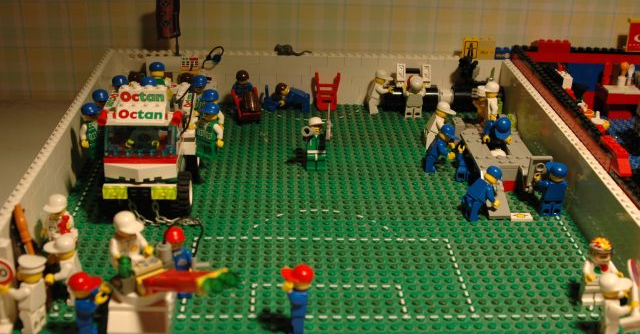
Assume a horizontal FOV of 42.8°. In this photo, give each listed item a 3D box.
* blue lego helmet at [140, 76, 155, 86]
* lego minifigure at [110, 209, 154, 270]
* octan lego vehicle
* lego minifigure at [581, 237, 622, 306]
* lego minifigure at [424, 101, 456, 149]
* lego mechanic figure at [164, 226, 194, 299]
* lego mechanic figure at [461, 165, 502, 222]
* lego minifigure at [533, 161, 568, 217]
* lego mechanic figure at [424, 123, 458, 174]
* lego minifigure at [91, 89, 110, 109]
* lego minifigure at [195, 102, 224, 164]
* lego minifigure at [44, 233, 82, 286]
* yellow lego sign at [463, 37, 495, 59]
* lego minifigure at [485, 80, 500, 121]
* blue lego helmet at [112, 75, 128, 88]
[{"bbox_3d":[-0.128,-0.061,0.603,0.011,0.009,0.016,9,26,15],"label":"blue lego helmet"},{"bbox_3d":[-0.114,0.048,0.489,0.024,0.043,0.018,-18,31,-37],"label":"lego minifigure"},{"bbox_3d":[-0.122,-0.025,0.591,0.062,0.091,0.128,1,25,-3],"label":"octan lego vehicle"},{"bbox_3d":[0.165,0.061,0.489,0.024,0.043,0.014,1,25,-3],"label":"lego minifigure"},{"bbox_3d":[0.101,-0.032,0.684,0.025,0.040,0.022,-2,25,-9],"label":"lego minifigure"},{"bbox_3d":[-0.085,0.057,0.472,0.024,0.042,0.017,13,27,21],"label":"lego mechanic figure"},{"bbox_3d":[0.115,0.019,0.580,0.029,0.037,0.021,-9,28,-23],"label":"lego mechanic figure"},{"bbox_3d":[0.168,0.013,0.587,0.024,0.042,0.018,2,25,-1],"label":"lego minifigure"},{"bbox_3d":[0.098,-0.016,0.656,0.027,0.036,0.021,1,24,-3],"label":"lego mechanic figure"},{"bbox_3d":[-0.162,-0.039,0.619,0.017,0.042,0.024,12,27,19],"label":"lego minifigure"},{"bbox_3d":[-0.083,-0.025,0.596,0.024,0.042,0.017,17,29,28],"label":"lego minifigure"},{"bbox_3d":[-0.145,0.058,0.465,0.021,0.043,0.022,1,24,-3],"label":"lego minifigure"},{"bbox_3d":[0.150,-0.113,0.772,0.032,0.021,0.008,1,25,-3],"label":"yellow lego sign"},{"bbox_3d":[0.151,-0.057,0.737,0.017,0.042,0.023,5,25,6],"label":"lego minifigure"},{"bbox_3d":[-0.173,-0.076,0.716,0.016,0.008,0.012,9,25,15],"label":"blue lego helmet"}]

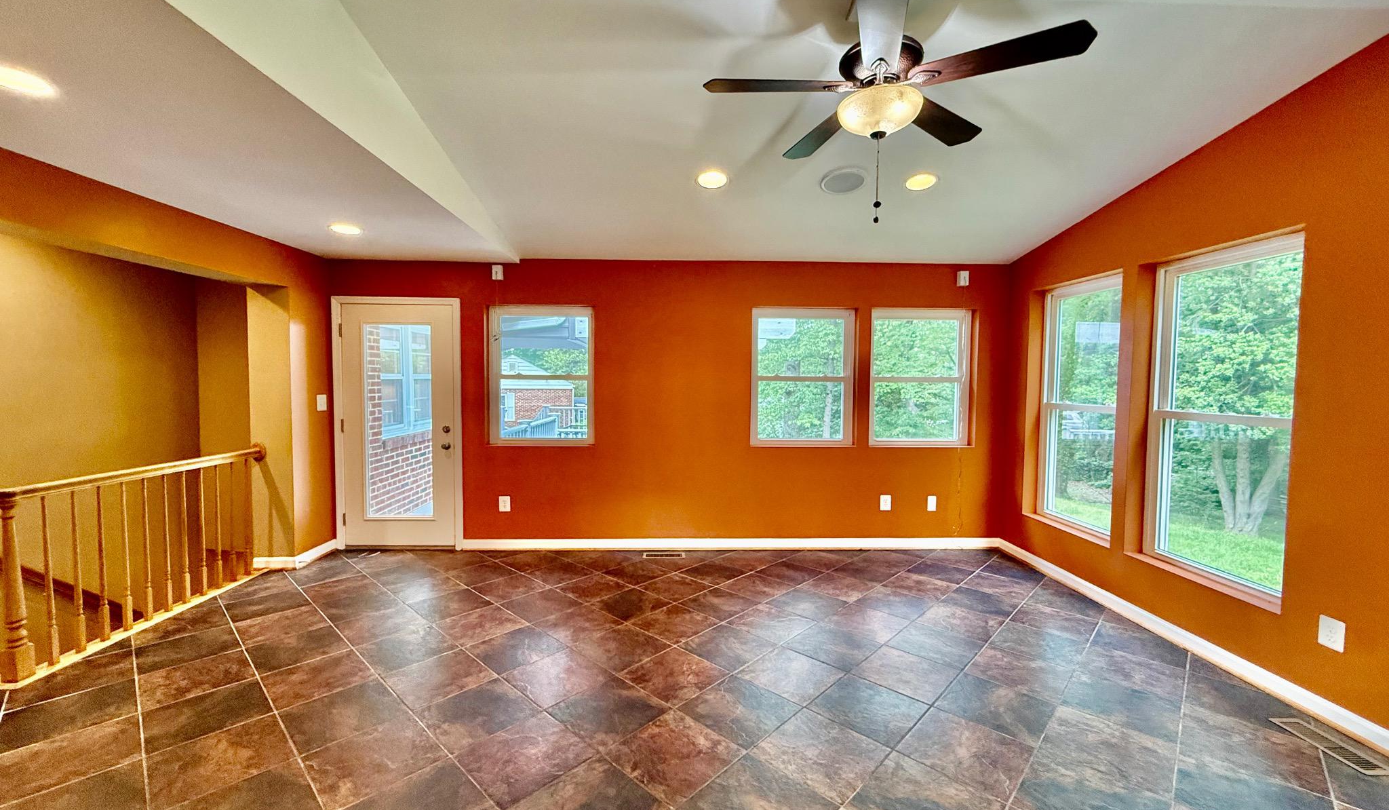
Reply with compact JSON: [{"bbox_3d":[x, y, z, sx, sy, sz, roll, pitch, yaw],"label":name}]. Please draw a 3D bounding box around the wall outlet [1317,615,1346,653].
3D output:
[{"bbox_3d":[2.752,0.990,2.431,0.010,0.125,0.088,0,3,-2],"label":"wall outlet"}]

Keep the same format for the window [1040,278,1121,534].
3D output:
[{"bbox_3d":[2.830,0.008,4.099,0.090,1.802,0.922,0,3,-2],"label":"window"}]

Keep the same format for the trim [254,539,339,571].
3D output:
[{"bbox_3d":[-3.207,1.197,4.505,0.348,0.100,0.459,0,3,-2],"label":"trim"}]

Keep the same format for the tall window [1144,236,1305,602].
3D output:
[{"bbox_3d":[2.862,0.062,3.048,0.090,1.802,0.915,0,3,-2],"label":"tall window"}]

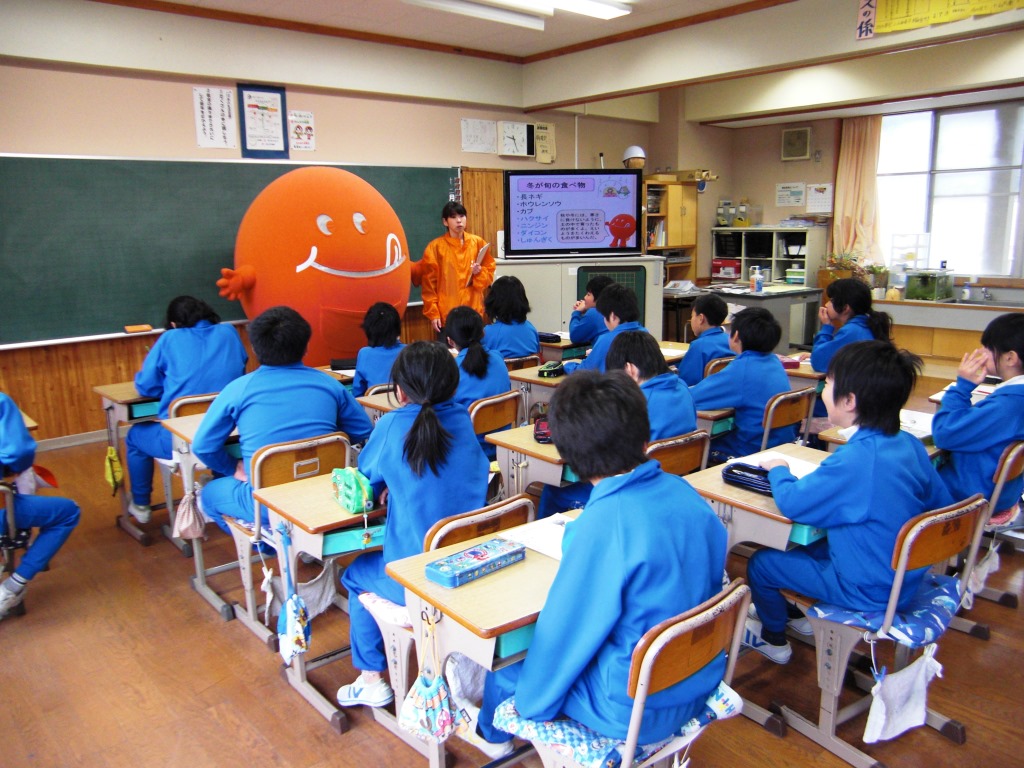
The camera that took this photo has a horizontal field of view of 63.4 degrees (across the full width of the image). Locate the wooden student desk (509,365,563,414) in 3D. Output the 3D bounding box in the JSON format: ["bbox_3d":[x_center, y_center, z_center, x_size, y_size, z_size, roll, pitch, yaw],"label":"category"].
[{"bbox_3d":[0.332,0.252,4.101,0.600,0.640,0.420,-9,14,-35],"label":"wooden student desk"}]

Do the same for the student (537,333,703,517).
[{"bbox_3d":[0.296,0.305,2.756,0.500,1.060,0.640,-10,14,-37],"label":"student"}]

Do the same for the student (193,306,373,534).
[{"bbox_3d":[-0.845,0.269,2.922,0.560,1.100,0.620,-10,14,-37],"label":"student"}]

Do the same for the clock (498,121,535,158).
[{"bbox_3d":[0.045,-2.350,7.986,0.420,0.310,0.080,-11,15,-41],"label":"clock"}]

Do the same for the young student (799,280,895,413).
[{"bbox_3d":[1.748,0.058,4.070,0.430,1.120,0.570,-10,15,-38],"label":"young student"}]

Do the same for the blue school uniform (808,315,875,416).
[{"bbox_3d":[1.742,0.081,4.082,0.430,0.870,0.530,-10,15,-38],"label":"blue school uniform"}]

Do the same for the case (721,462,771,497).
[{"bbox_3d":[0.720,0.278,2.413,0.086,0.047,0.210,-10,14,-38],"label":"case"}]

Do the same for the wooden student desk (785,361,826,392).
[{"bbox_3d":[1.600,0.208,4.326,0.621,0.639,0.429,-10,14,-38],"label":"wooden student desk"}]

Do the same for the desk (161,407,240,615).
[{"bbox_3d":[-1.005,0.484,3.357,0.600,0.690,0.400,-10,14,-37],"label":"desk"}]

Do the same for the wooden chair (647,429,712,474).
[{"bbox_3d":[0.408,0.497,3.029,0.370,0.730,0.460,-10,14,-35],"label":"wooden chair"}]

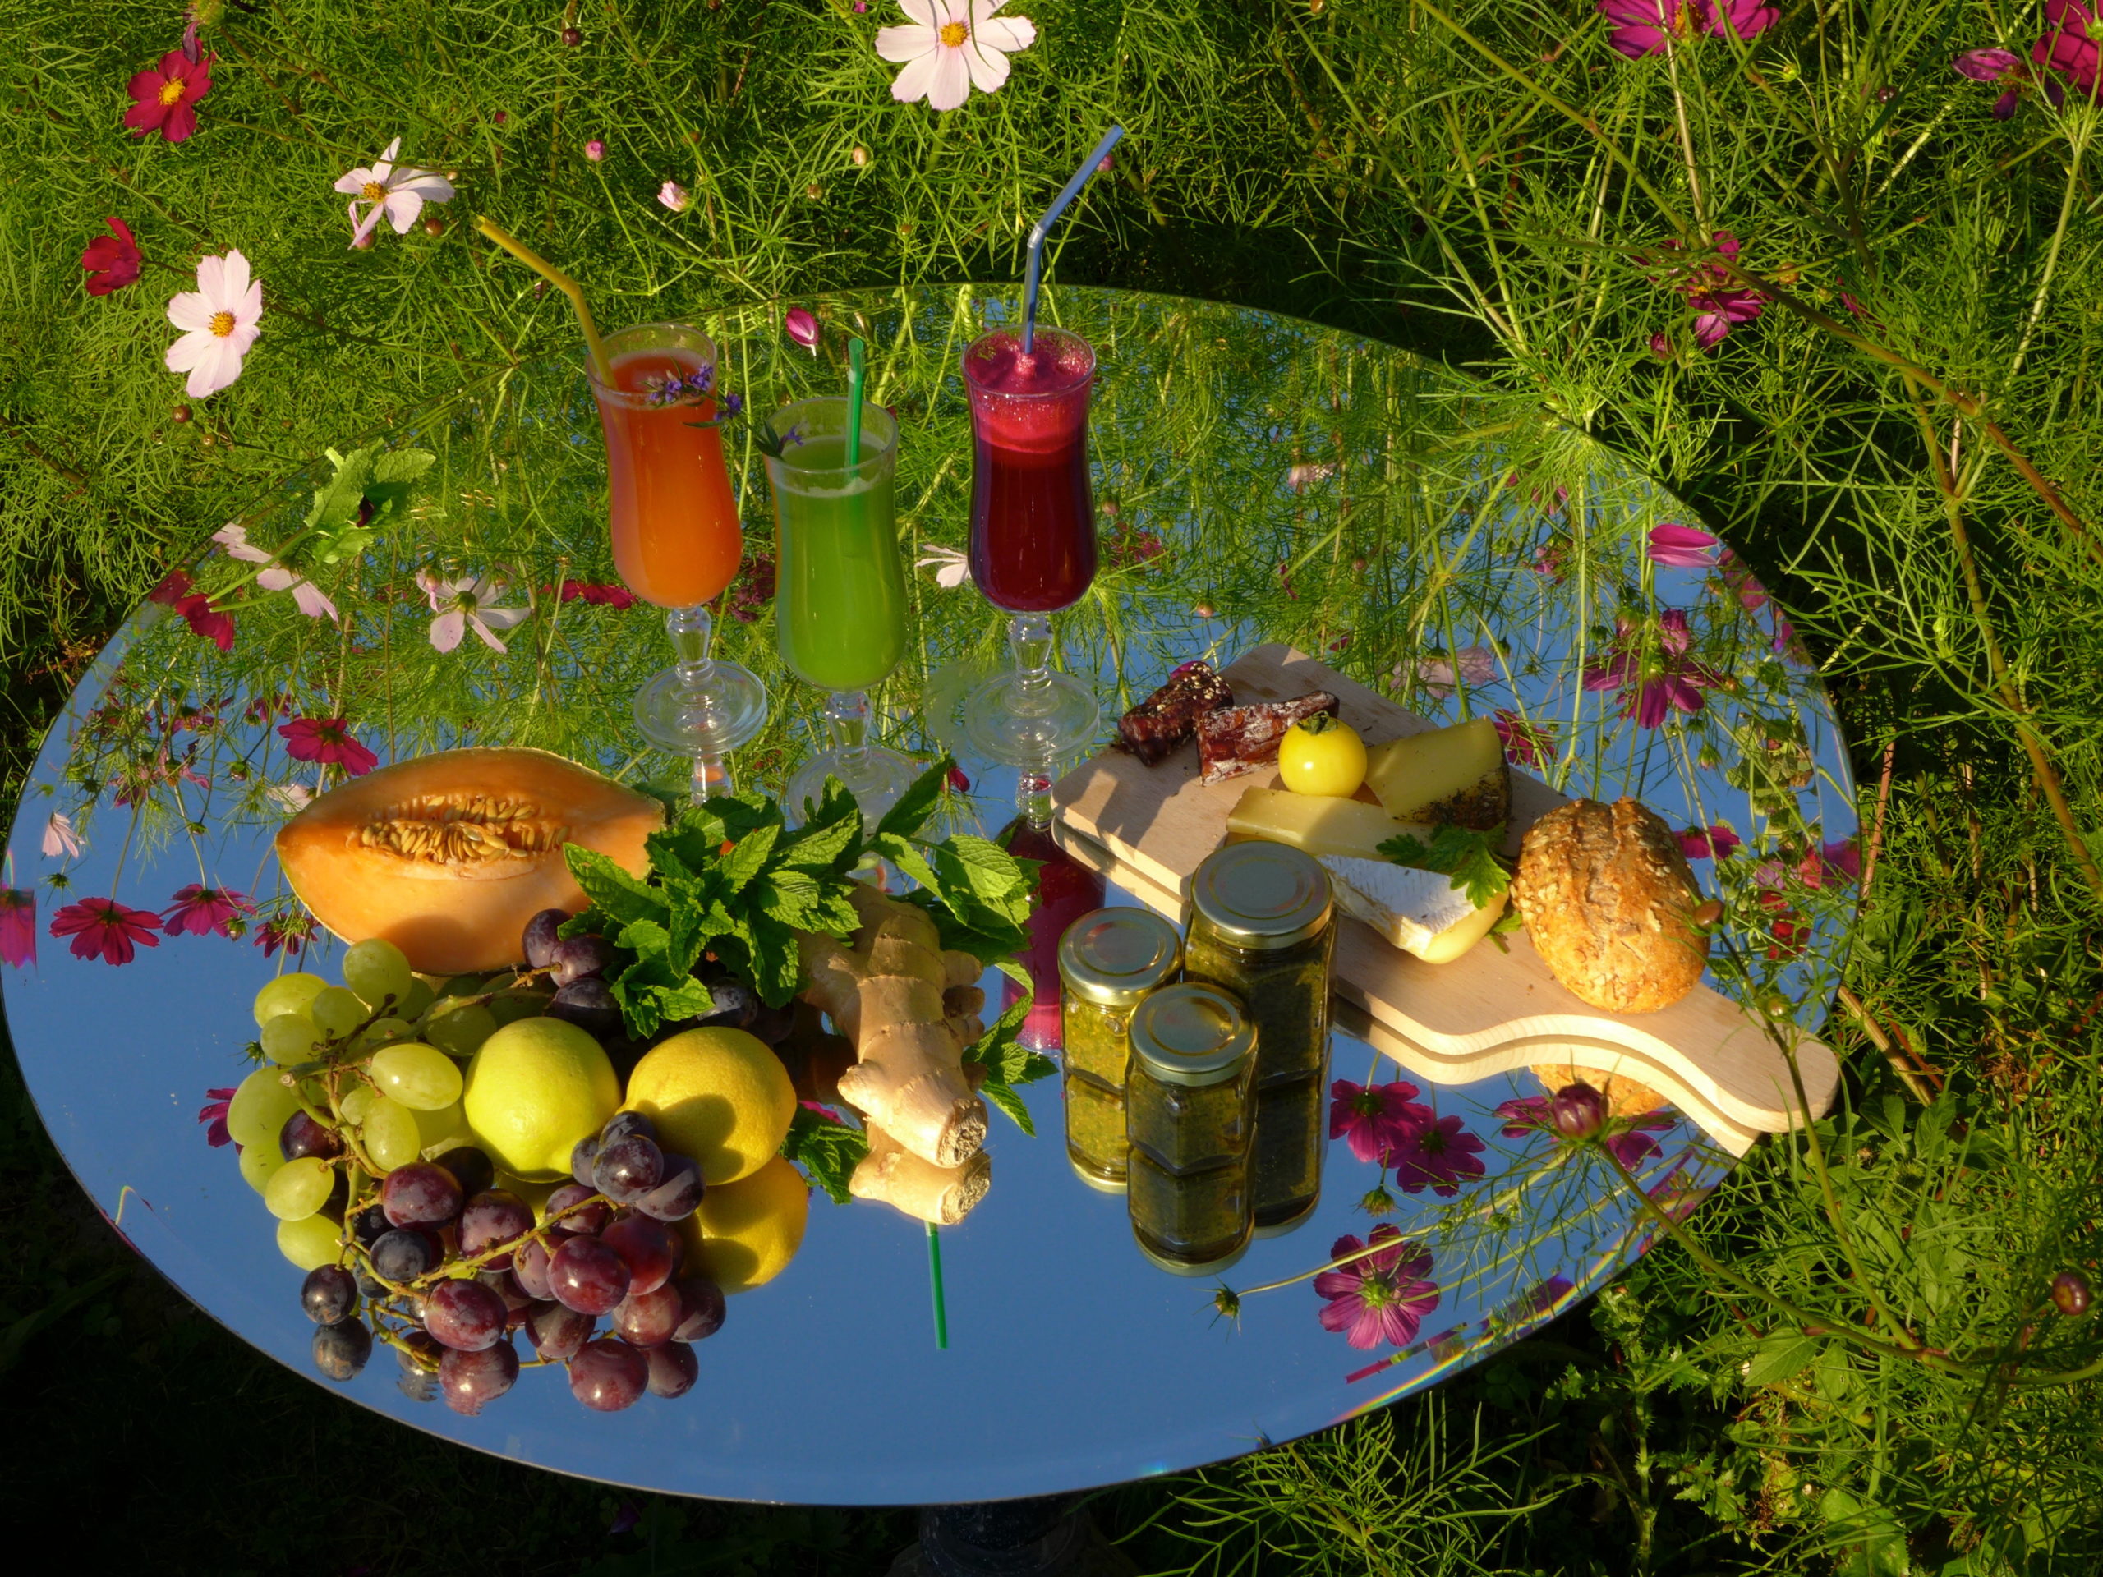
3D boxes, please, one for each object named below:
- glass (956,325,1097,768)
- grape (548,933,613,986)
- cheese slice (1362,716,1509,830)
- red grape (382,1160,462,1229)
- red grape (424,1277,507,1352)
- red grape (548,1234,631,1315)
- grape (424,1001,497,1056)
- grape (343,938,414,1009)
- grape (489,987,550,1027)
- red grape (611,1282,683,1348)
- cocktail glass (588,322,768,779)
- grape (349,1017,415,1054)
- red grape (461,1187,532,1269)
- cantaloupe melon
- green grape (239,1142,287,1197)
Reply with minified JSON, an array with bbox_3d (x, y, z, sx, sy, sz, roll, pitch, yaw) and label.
[{"bbox_3d":[-0.009,-0.103,1.231,0.060,0.188,0.060,0,40,0],"label":"glass"},{"bbox_3d":[-0.179,0.065,1.088,0.025,0.022,0.023,-1,40,1],"label":"grape"},{"bbox_3d":[0.156,-0.001,1.154,0.058,0.032,0.038,-18,43,-18],"label":"cheese slice"},{"bbox_3d":[-0.227,0.147,1.033,0.029,0.025,0.026,0,40,0],"label":"red grape"},{"bbox_3d":[-0.201,0.180,0.977,0.028,0.024,0.025,-1,40,1],"label":"red grape"},{"bbox_3d":[-0.157,0.165,0.969,0.028,0.027,0.028,-1,40,1],"label":"red grape"},{"bbox_3d":[-0.217,0.089,1.059,0.029,0.022,0.022,-1,40,1],"label":"grape"},{"bbox_3d":[-0.265,0.073,1.127,0.027,0.028,0.028,0,40,0],"label":"grape"},{"bbox_3d":[-0.213,0.086,1.132,0.028,0.025,0.026,0,40,0],"label":"grape"},{"bbox_3d":[-0.144,0.188,1.019,0.026,0.025,0.026,0,40,0],"label":"red grape"},{"bbox_3d":[-0.156,-0.102,1.192,0.059,0.177,0.059,-1,40,1],"label":"cocktail glass"},{"bbox_3d":[-0.248,0.094,1.060,0.025,0.021,0.022,-1,40,1],"label":"grape"},{"bbox_3d":[-0.200,0.159,1.028,0.027,0.027,0.027,0,40,0],"label":"red grape"},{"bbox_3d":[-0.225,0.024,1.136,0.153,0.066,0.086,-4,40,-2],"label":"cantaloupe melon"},{"bbox_3d":[-0.286,0.139,1.048,0.025,0.024,0.025,-1,40,1],"label":"green grape"}]

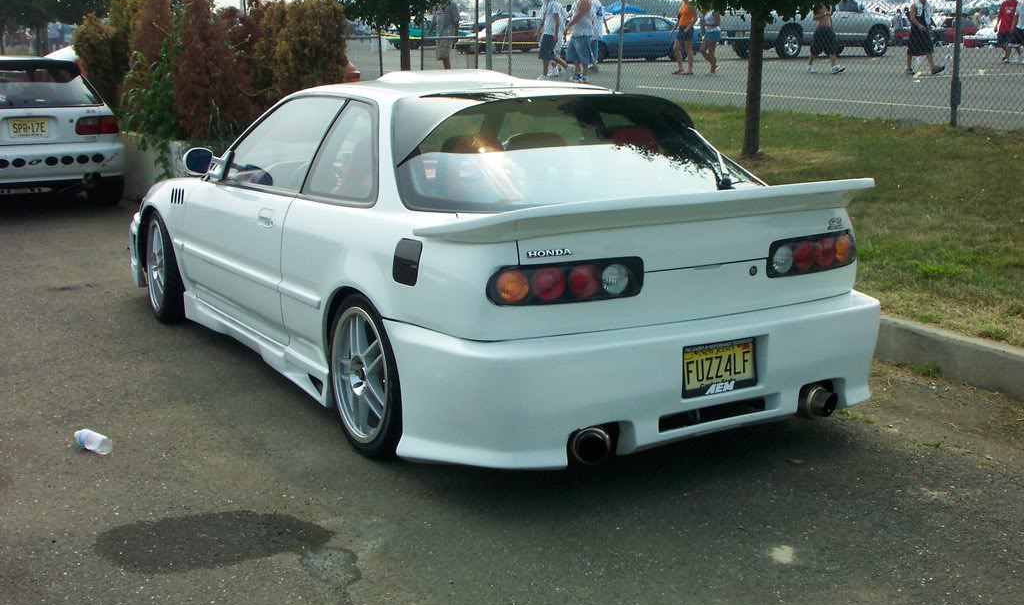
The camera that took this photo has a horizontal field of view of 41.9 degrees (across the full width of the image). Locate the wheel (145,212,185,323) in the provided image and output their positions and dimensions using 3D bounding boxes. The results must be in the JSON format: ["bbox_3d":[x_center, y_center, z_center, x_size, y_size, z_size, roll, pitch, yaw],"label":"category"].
[{"bbox_3d":[-1.727,-0.195,6.871,0.214,0.601,0.601,-6,13,-26],"label":"wheel"}]

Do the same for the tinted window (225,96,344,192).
[{"bbox_3d":[-0.971,-0.653,5.534,0.070,0.437,0.974,19,0,-32],"label":"tinted window"}]

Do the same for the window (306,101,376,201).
[{"bbox_3d":[-0.564,-0.543,4.859,0.060,0.388,0.646,22,-2,-32],"label":"window"}]

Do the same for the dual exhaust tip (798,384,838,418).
[{"bbox_3d":[1.048,0.334,4.585,0.119,0.119,0.139,-7,14,-30],"label":"dual exhaust tip"}]

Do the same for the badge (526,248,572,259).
[{"bbox_3d":[0.113,-0.147,4.029,0.164,0.027,0.012,-5,13,-22],"label":"badge"}]

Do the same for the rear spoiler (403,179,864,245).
[{"bbox_3d":[0.517,-0.324,4.411,1.610,0.144,0.467,-7,14,-30],"label":"rear spoiler"}]

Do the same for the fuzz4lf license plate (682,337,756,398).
[{"bbox_3d":[0.667,0.206,4.288,0.309,0.159,0.020,-7,14,-30],"label":"fuzz4lf license plate"}]

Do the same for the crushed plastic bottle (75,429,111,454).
[{"bbox_3d":[-1.530,0.506,4.868,0.204,0.064,0.066,10,16,40],"label":"crushed plastic bottle"}]

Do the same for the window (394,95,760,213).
[{"bbox_3d":[0.262,-0.494,4.817,1.352,0.179,0.914,-7,33,-30],"label":"window"}]

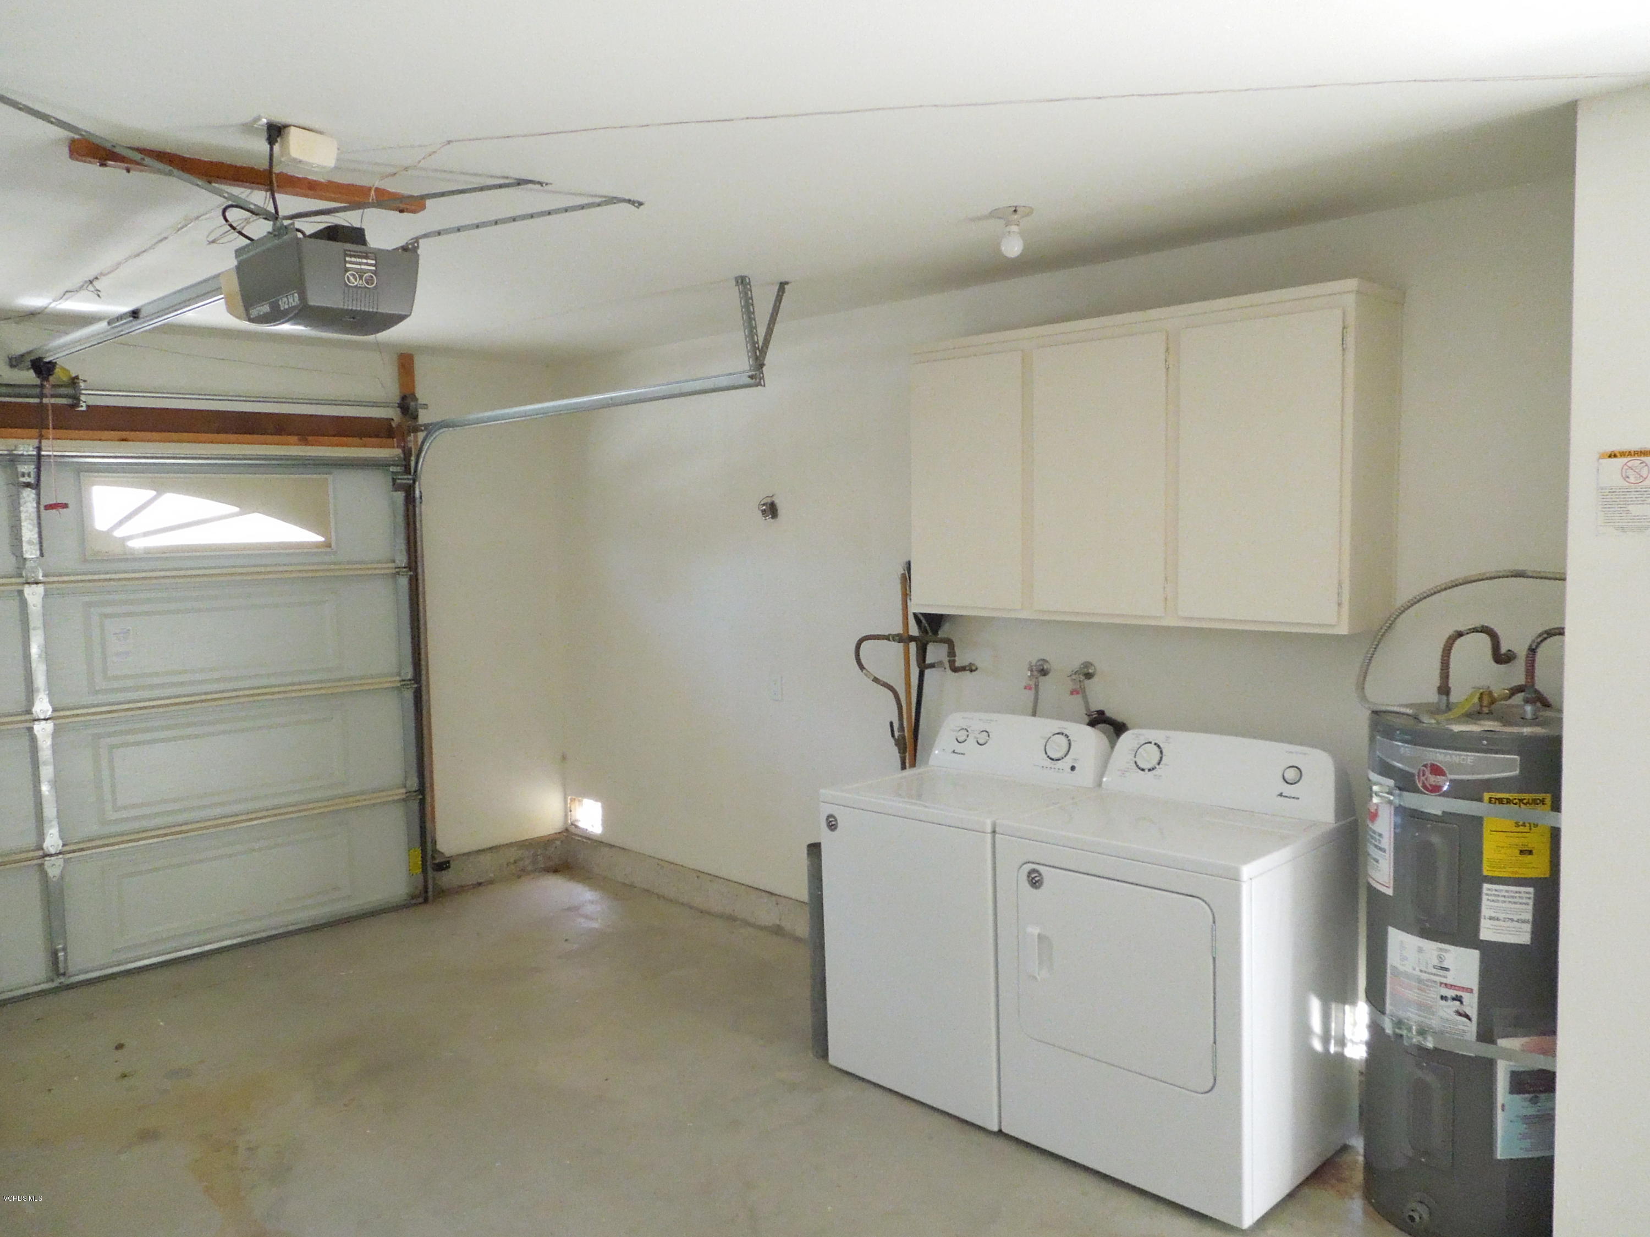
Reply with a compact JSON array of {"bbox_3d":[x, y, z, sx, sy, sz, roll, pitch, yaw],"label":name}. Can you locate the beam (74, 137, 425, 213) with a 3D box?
[{"bbox_3d":[-1.395,-1.078,2.932,0.808,0.042,0.070,-4,5,-38],"label":"beam"}]

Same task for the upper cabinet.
[{"bbox_3d":[0.971,-0.468,3.809,1.540,0.934,0.333,4,6,45],"label":"upper cabinet"}]

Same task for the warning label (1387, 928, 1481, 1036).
[{"bbox_3d":[1.434,0.877,2.831,0.026,0.231,0.224,-3,5,-32],"label":"warning label"}]

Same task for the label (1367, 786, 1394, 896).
[{"bbox_3d":[1.391,0.534,3.001,0.021,0.286,0.202,0,4,10],"label":"label"}]

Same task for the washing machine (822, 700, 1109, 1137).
[{"bbox_3d":[0.478,0.927,3.879,0.698,1.087,0.678,4,6,45],"label":"washing machine"}]

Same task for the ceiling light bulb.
[{"bbox_3d":[0.531,-1.081,3.377,0.122,0.131,0.122,0,4,0],"label":"ceiling light bulb"}]

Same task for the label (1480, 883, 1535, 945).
[{"bbox_3d":[1.548,0.673,2.703,0.100,0.131,0.007,1,5,24],"label":"label"}]

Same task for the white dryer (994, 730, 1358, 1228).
[{"bbox_3d":[0.992,0.938,3.367,0.735,1.097,0.688,4,6,45],"label":"white dryer"}]

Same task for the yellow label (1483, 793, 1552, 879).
[{"bbox_3d":[1.560,0.489,2.685,0.131,0.189,0.011,1,4,21],"label":"yellow label"}]

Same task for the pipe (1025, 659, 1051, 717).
[{"bbox_3d":[0.752,0.252,4.259,0.075,0.209,0.090,4,6,45],"label":"pipe"}]

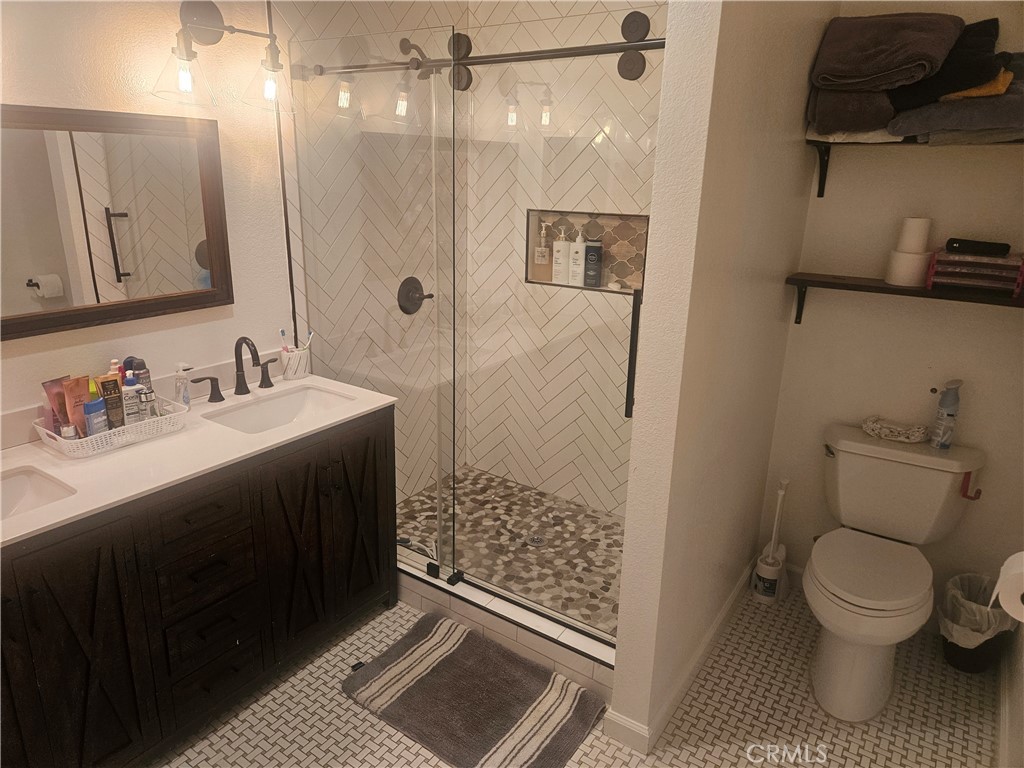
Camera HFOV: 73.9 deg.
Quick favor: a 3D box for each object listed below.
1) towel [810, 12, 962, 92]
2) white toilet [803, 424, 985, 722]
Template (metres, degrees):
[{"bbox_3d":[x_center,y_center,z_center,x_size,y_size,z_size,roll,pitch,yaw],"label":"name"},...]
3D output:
[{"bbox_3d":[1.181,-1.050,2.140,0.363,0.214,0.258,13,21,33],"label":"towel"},{"bbox_3d":[1.221,0.612,2.282,0.477,0.719,0.689,12,20,31],"label":"white toilet"}]

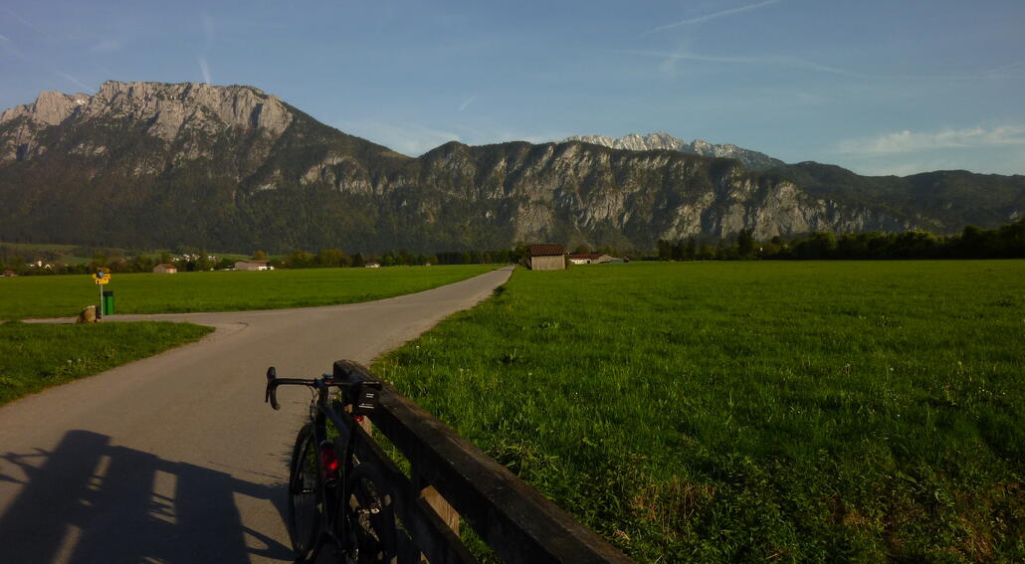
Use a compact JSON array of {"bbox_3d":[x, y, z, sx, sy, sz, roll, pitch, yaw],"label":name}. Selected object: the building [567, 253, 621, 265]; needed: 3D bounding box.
[{"bbox_3d":[47.127,-13.710,425.000,30.000,7.000,17.000,-1,1,6],"label":"building"}]

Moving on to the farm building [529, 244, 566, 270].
[{"bbox_3d":[6.251,-4.349,131.000,6.400,4.600,6.000,-1,1,2],"label":"farm building"}]

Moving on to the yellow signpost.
[{"bbox_3d":[-13.186,0.400,23.800,0.640,1.740,0.300,-2,2,-20],"label":"yellow signpost"}]

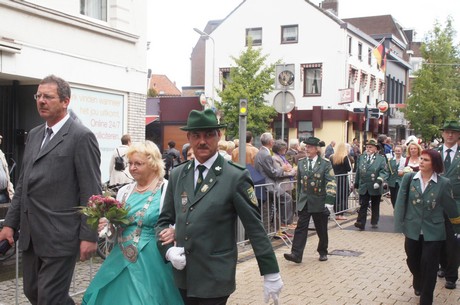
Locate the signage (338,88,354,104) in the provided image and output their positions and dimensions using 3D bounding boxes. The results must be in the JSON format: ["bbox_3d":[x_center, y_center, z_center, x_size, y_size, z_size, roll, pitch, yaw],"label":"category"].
[{"bbox_3d":[5.378,-2.585,26.500,0.150,0.660,0.850,-1,1,-30],"label":"signage"}]

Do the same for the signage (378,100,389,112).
[{"bbox_3d":[8.290,-2.474,31.000,0.620,0.660,0.150,1,1,25],"label":"signage"}]

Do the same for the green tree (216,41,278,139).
[{"bbox_3d":[0.639,-1.449,20.974,2.300,5.500,2.300,0,1,0],"label":"green tree"}]

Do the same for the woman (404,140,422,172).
[{"bbox_3d":[3.563,0.668,11.116,0.540,1.690,0.380,0,1,22],"label":"woman"}]

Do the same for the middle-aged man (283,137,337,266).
[{"bbox_3d":[1.173,0.676,8.316,0.560,1.780,0.620,1,1,30],"label":"middle-aged man"}]

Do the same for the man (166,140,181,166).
[{"bbox_3d":[-1.507,0.568,15.211,0.500,1.740,0.360,0,1,-18],"label":"man"}]

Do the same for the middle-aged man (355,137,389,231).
[{"bbox_3d":[2.780,0.619,11.315,0.560,1.770,0.500,1,1,26],"label":"middle-aged man"}]

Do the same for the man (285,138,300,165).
[{"bbox_3d":[1.406,0.557,12.811,0.400,1.730,0.500,0,1,-38],"label":"man"}]

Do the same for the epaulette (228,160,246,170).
[{"bbox_3d":[0.042,0.074,3.240,0.115,0.025,0.055,23,10,26],"label":"epaulette"}]

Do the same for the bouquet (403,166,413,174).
[{"bbox_3d":[3.380,0.361,10.900,0.200,0.180,0.190,0,1,22],"label":"bouquet"}]

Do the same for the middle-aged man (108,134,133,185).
[{"bbox_3d":[-1.986,0.561,10.511,0.540,1.770,0.420,1,1,25],"label":"middle-aged man"}]

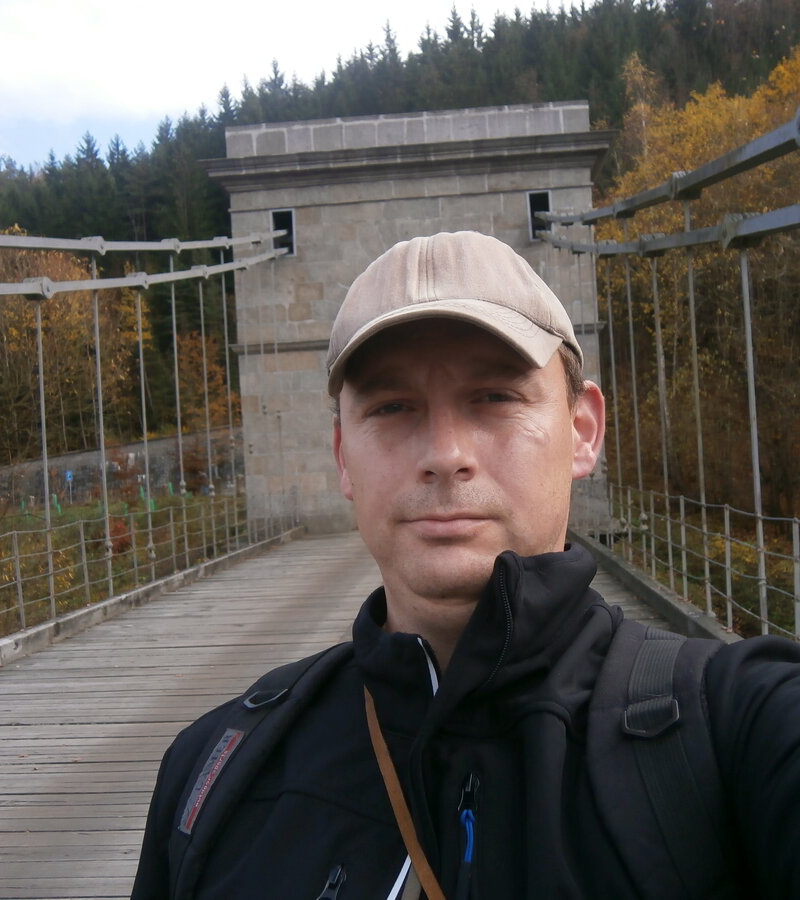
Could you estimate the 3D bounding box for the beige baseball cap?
[{"bbox_3d":[0.031,-0.096,0.610,0.177,0.122,0.270,-5,-4,11],"label":"beige baseball cap"}]

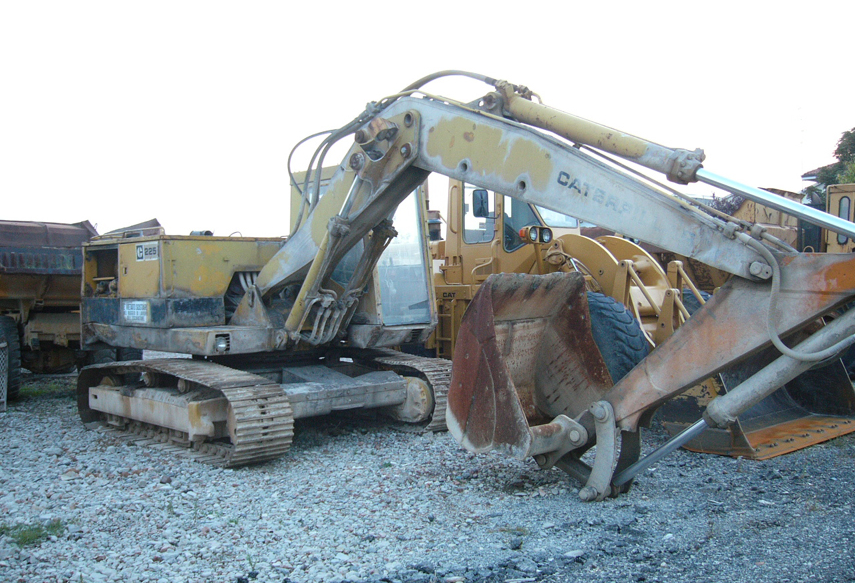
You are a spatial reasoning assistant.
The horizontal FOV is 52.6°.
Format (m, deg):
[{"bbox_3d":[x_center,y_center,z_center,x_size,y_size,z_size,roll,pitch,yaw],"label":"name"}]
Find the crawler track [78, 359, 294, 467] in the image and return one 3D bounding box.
[{"bbox_3d":[-2.790,1.238,9.460,0.630,0.850,3.680,-1,1,-44],"label":"crawler track"}]

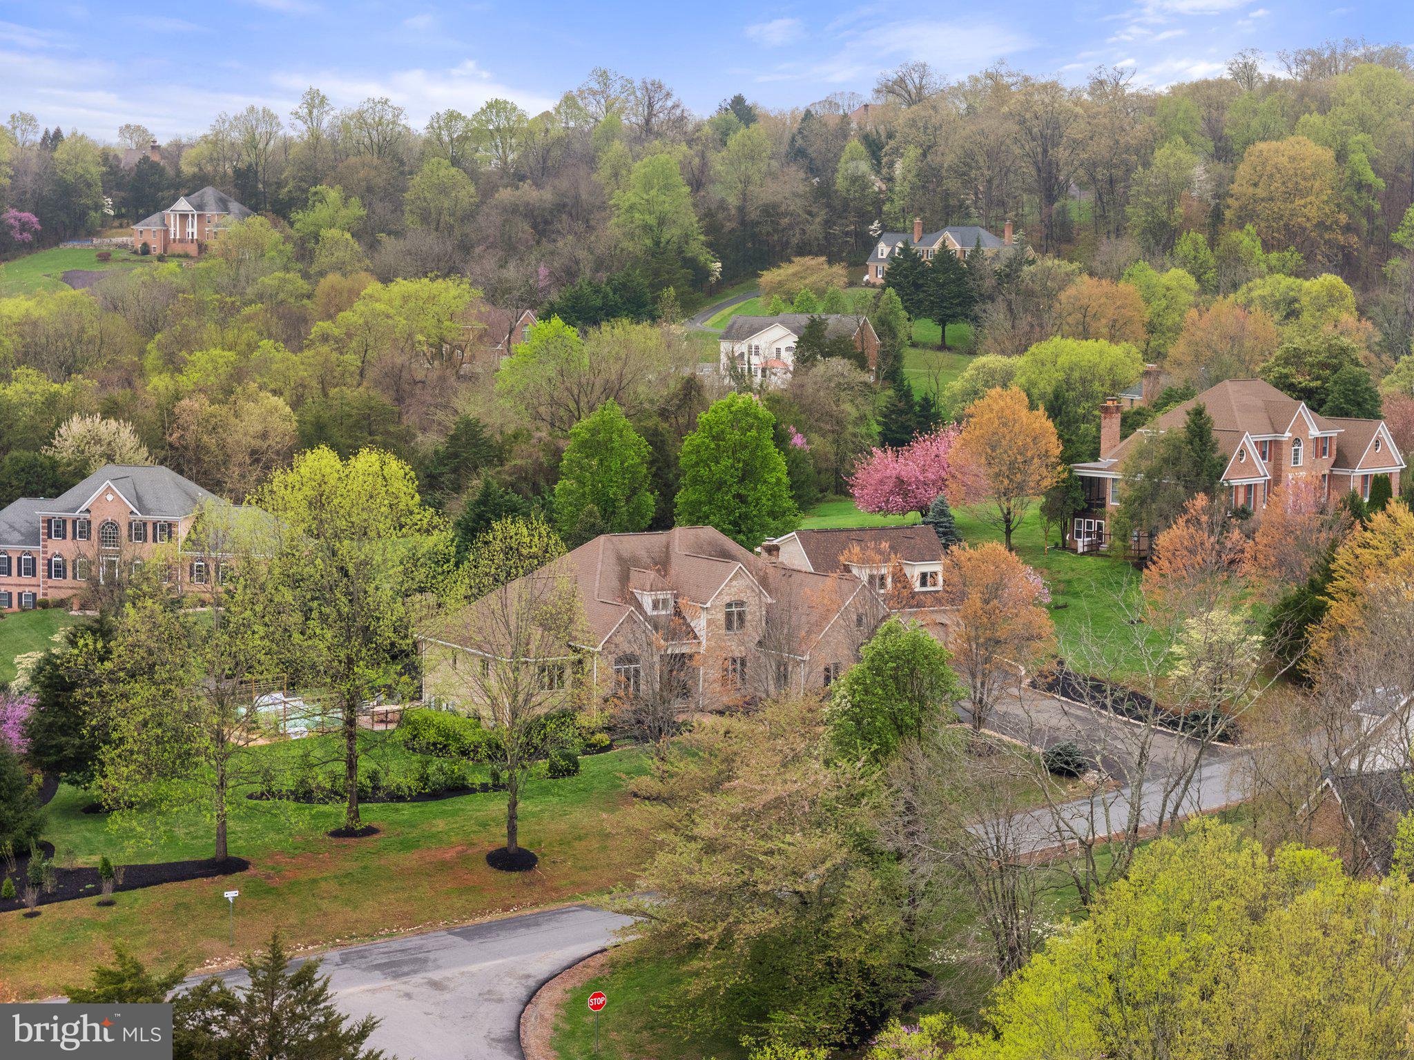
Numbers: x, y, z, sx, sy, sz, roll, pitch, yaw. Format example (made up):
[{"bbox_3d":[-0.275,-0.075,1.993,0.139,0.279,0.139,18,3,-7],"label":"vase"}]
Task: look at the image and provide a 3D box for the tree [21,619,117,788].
[{"bbox_3d":[-32.740,8.831,147.000,4.880,8.480,4.880,1,5,0],"label":"tree"}]

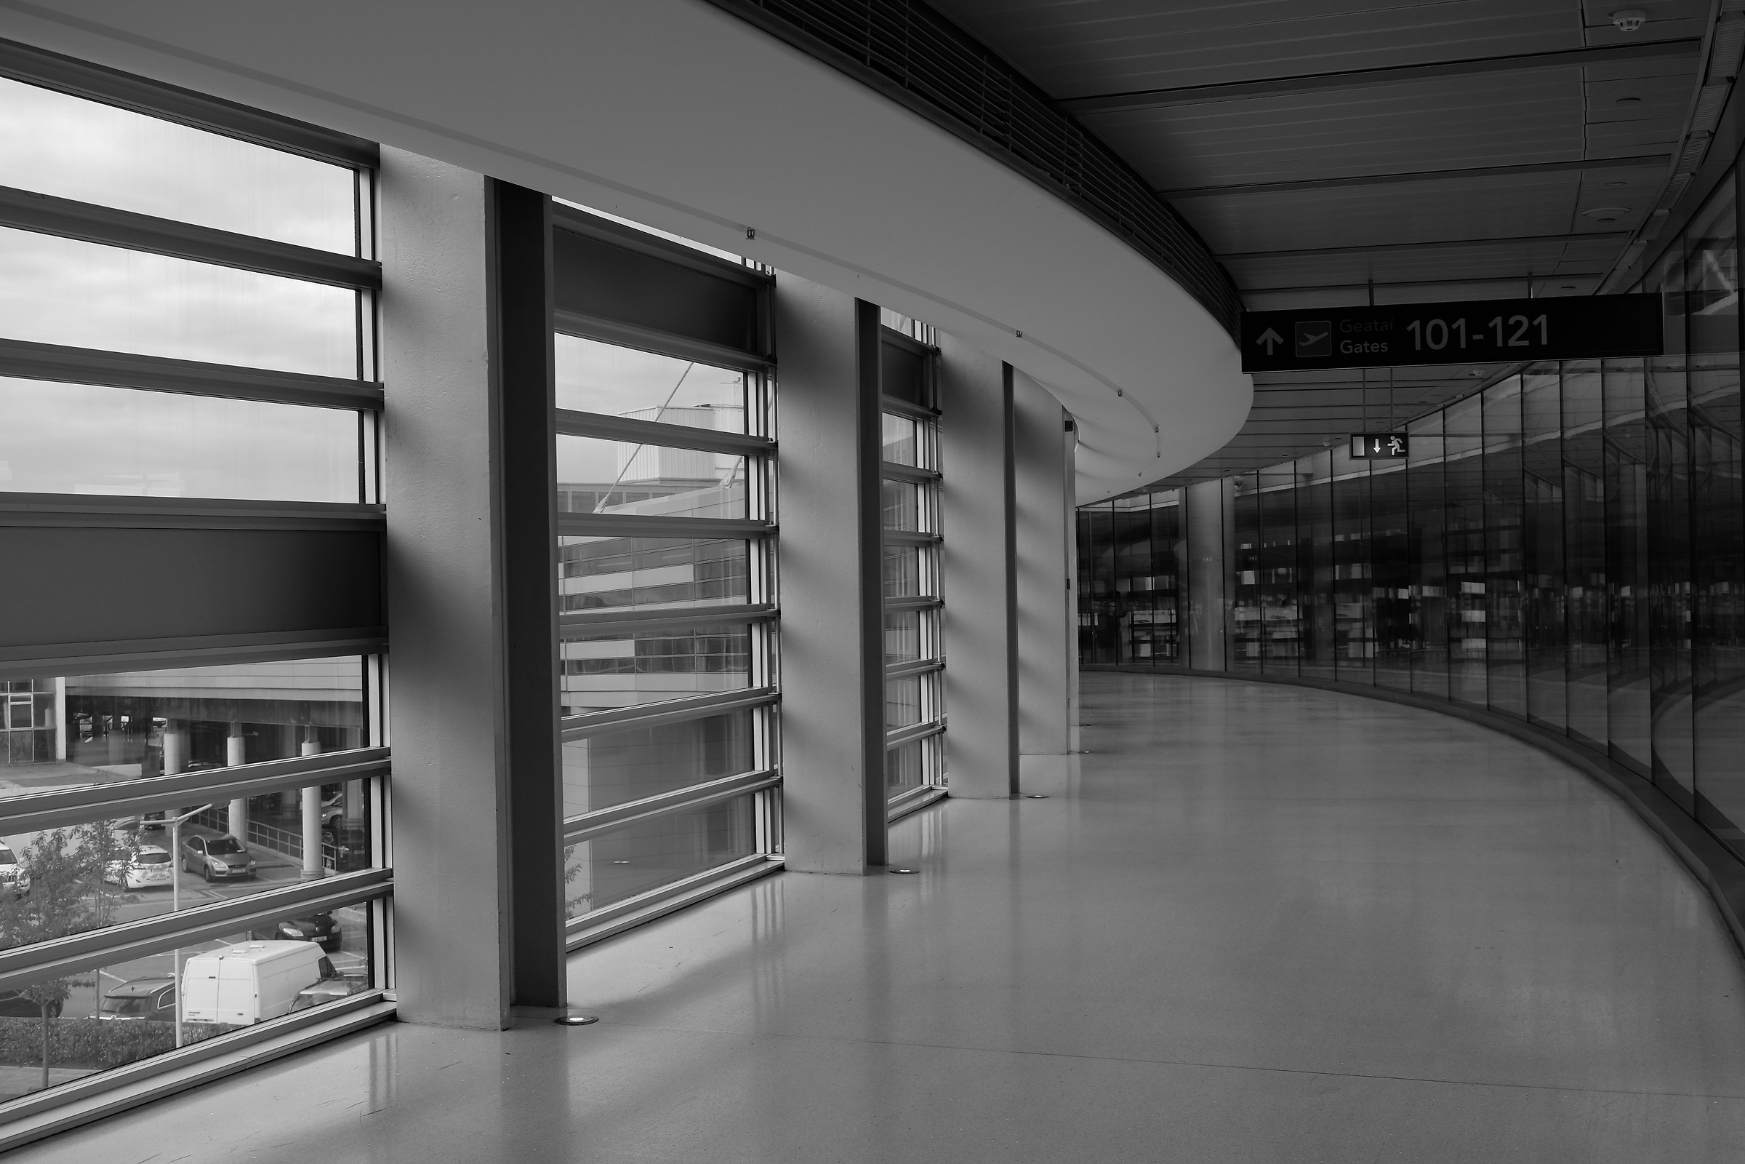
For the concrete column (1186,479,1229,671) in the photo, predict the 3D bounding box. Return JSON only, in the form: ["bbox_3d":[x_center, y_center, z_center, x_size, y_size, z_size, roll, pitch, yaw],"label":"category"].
[{"bbox_3d":[5.305,-0.070,31.500,0.820,3.046,0.820,-1,0,0],"label":"concrete column"}]

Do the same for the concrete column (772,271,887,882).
[{"bbox_3d":[-0.209,-0.036,10.507,0.433,3.100,0.432,-1,1,18],"label":"concrete column"}]

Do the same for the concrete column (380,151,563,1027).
[{"bbox_3d":[-1.440,0.014,7.213,0.432,3.100,0.450,-1,1,22],"label":"concrete column"}]

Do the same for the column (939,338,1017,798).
[{"bbox_3d":[0.750,-0.068,13.721,0.420,3.100,0.402,-1,1,14],"label":"column"}]

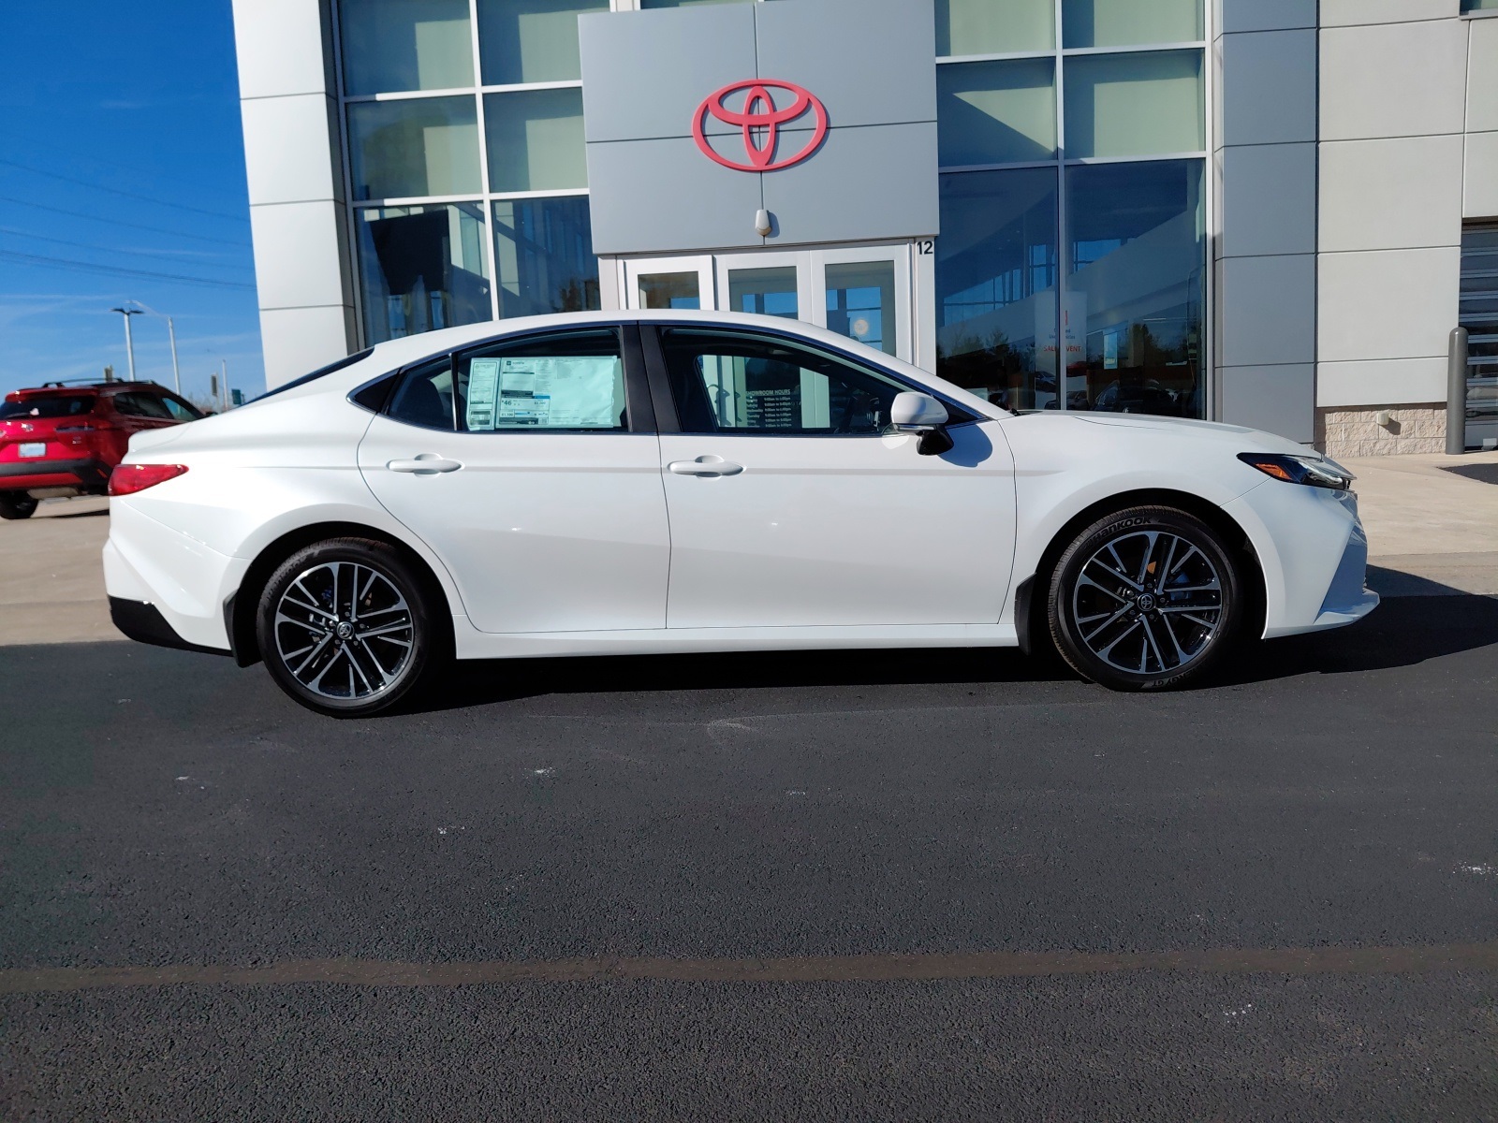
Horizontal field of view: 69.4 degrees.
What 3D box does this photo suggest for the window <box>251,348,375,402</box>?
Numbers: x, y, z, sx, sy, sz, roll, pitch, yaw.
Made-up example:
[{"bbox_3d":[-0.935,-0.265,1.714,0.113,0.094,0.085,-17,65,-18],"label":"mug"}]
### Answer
[{"bbox_3d":[-1.624,-0.786,4.622,0.700,0.120,1.220,-23,7,6],"label":"window"}]

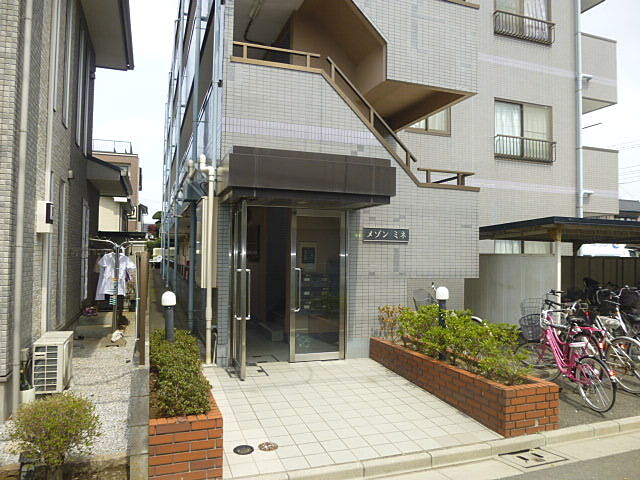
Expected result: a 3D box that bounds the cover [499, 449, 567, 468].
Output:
[{"bbox_3d":[1.778,1.827,3.841,0.455,0.040,0.260,1,-2,-20],"label":"cover"}]

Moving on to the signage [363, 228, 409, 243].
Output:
[{"bbox_3d":[0.977,-0.066,6.800,0.755,0.195,0.040,1,-2,-20],"label":"signage"}]

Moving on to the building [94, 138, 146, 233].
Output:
[{"bbox_3d":[-17.296,-2.058,34.738,7.000,9.600,8.000,1,-2,-20],"label":"building"}]

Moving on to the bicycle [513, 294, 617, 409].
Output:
[{"bbox_3d":[2.780,1.275,5.289,0.550,1.030,1.600,1,-2,-12],"label":"bicycle"}]

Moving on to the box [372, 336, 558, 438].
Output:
[{"bbox_3d":[1.466,1.580,5.463,0.610,0.410,2.780,1,-2,-19],"label":"box"}]

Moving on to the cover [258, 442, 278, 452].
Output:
[{"bbox_3d":[-0.416,1.698,3.749,0.155,0.030,0.155,1,-2,-20],"label":"cover"}]

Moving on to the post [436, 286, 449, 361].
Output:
[{"bbox_3d":[1.461,1.000,5.481,0.150,0.880,0.150,1,-2,-20],"label":"post"}]

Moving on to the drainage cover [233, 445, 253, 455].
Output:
[{"bbox_3d":[-0.606,1.694,3.684,0.160,0.030,0.165,1,-2,-20],"label":"drainage cover"}]

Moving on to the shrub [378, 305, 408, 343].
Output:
[{"bbox_3d":[1.036,1.164,6.492,0.470,0.550,0.450,1,-2,-20],"label":"shrub"}]

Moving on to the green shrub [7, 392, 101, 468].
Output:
[{"bbox_3d":[-1.959,1.397,3.426,0.700,0.570,0.650,1,-2,-20],"label":"green shrub"}]

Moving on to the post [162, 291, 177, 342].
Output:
[{"bbox_3d":[-1.479,0.938,4.563,0.150,0.860,0.150,1,-2,-20],"label":"post"}]

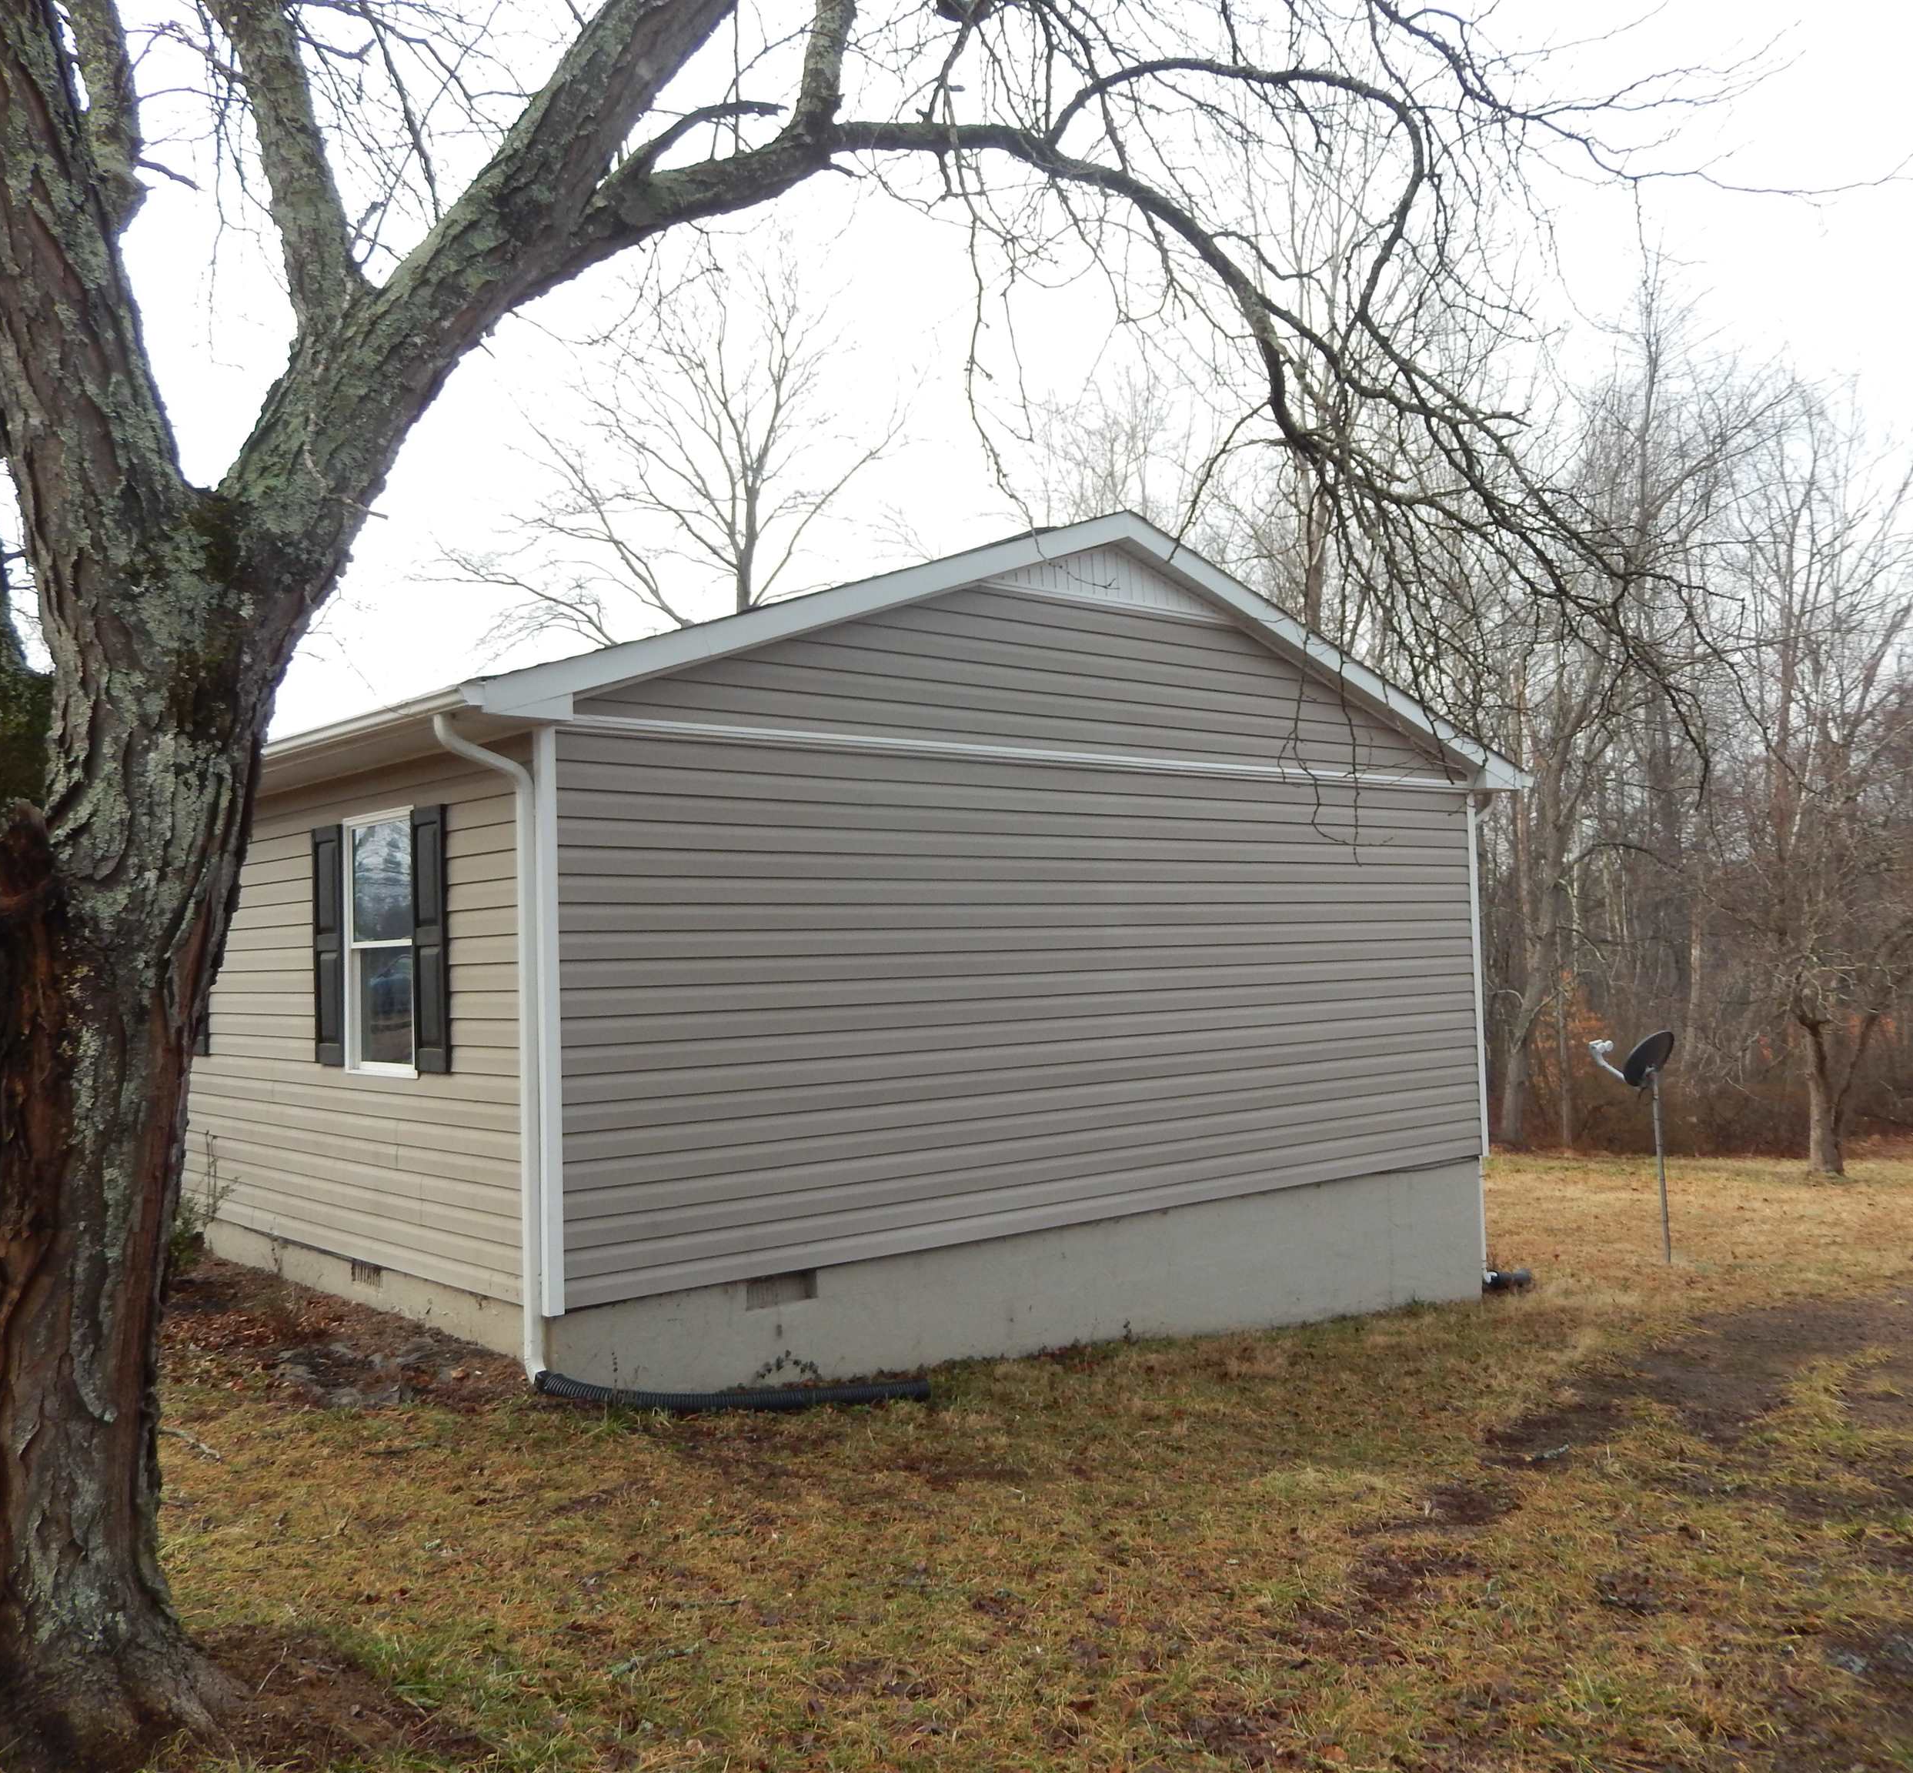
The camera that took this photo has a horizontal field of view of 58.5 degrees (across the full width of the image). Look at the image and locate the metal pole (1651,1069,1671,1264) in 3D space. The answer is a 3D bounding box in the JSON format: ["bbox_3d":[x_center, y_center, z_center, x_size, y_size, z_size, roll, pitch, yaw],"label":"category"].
[{"bbox_3d":[5.661,2.237,13.683,0.060,1.540,0.060,-3,-2,0],"label":"metal pole"}]

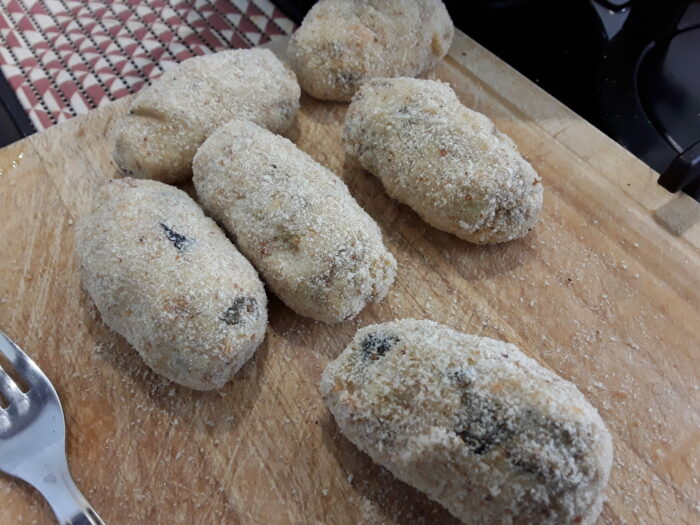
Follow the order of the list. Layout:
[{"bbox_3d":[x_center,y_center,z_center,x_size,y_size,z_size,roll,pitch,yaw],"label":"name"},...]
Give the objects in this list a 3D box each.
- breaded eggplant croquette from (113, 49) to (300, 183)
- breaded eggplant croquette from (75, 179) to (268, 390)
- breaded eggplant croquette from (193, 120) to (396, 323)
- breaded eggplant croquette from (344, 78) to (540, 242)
[{"bbox_3d":[-0.057,-0.059,0.222,0.079,0.037,0.043,-34,62,-21],"label":"breaded eggplant croquette"},{"bbox_3d":[-0.059,0.004,0.177,0.044,0.039,0.080,-34,62,-21],"label":"breaded eggplant croquette"},{"bbox_3d":[-0.022,-0.017,0.193,0.042,0.036,0.092,-34,62,-21],"label":"breaded eggplant croquette"},{"bbox_3d":[0.034,-0.039,0.207,0.044,0.038,0.085,-36,63,-22],"label":"breaded eggplant croquette"}]

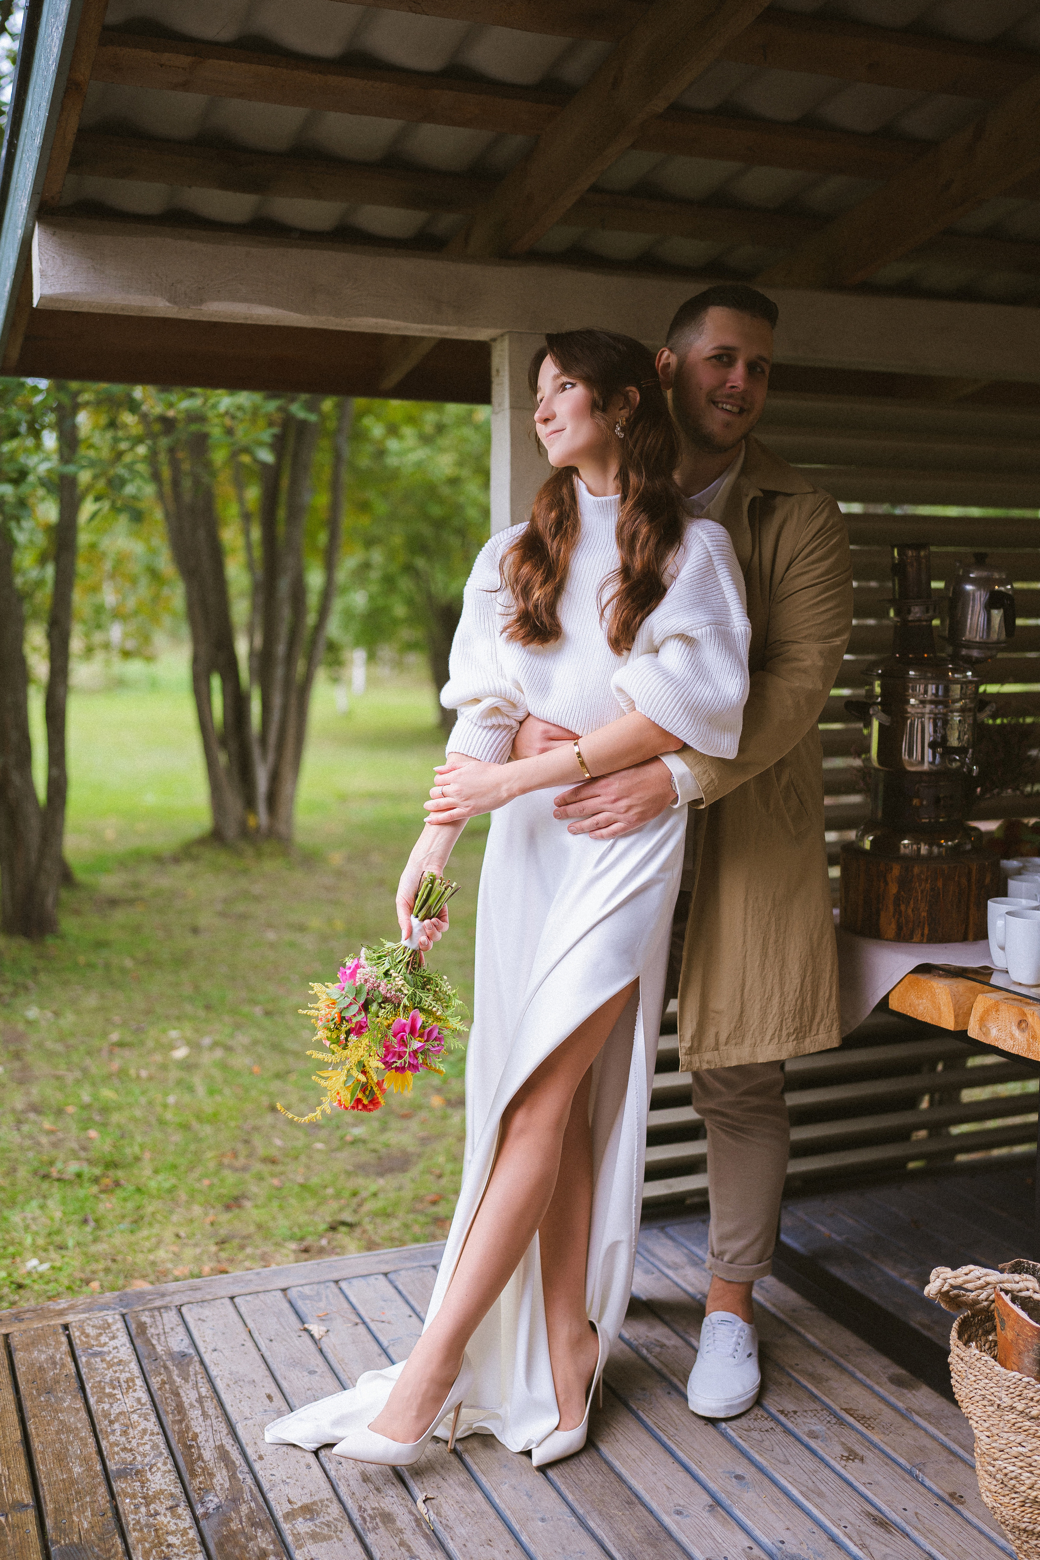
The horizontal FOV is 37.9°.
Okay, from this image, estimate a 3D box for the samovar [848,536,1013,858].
[{"bbox_3d":[0.725,-0.142,2.642,0.300,0.540,0.280,-2,5,-18],"label":"samovar"}]

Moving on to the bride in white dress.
[{"bbox_3d":[-0.003,0.179,2.341,0.720,1.720,0.460,2,5,22],"label":"bride in white dress"}]

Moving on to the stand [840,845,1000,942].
[{"bbox_3d":[0.707,0.194,2.666,0.277,0.134,0.277,0,5,0],"label":"stand"}]

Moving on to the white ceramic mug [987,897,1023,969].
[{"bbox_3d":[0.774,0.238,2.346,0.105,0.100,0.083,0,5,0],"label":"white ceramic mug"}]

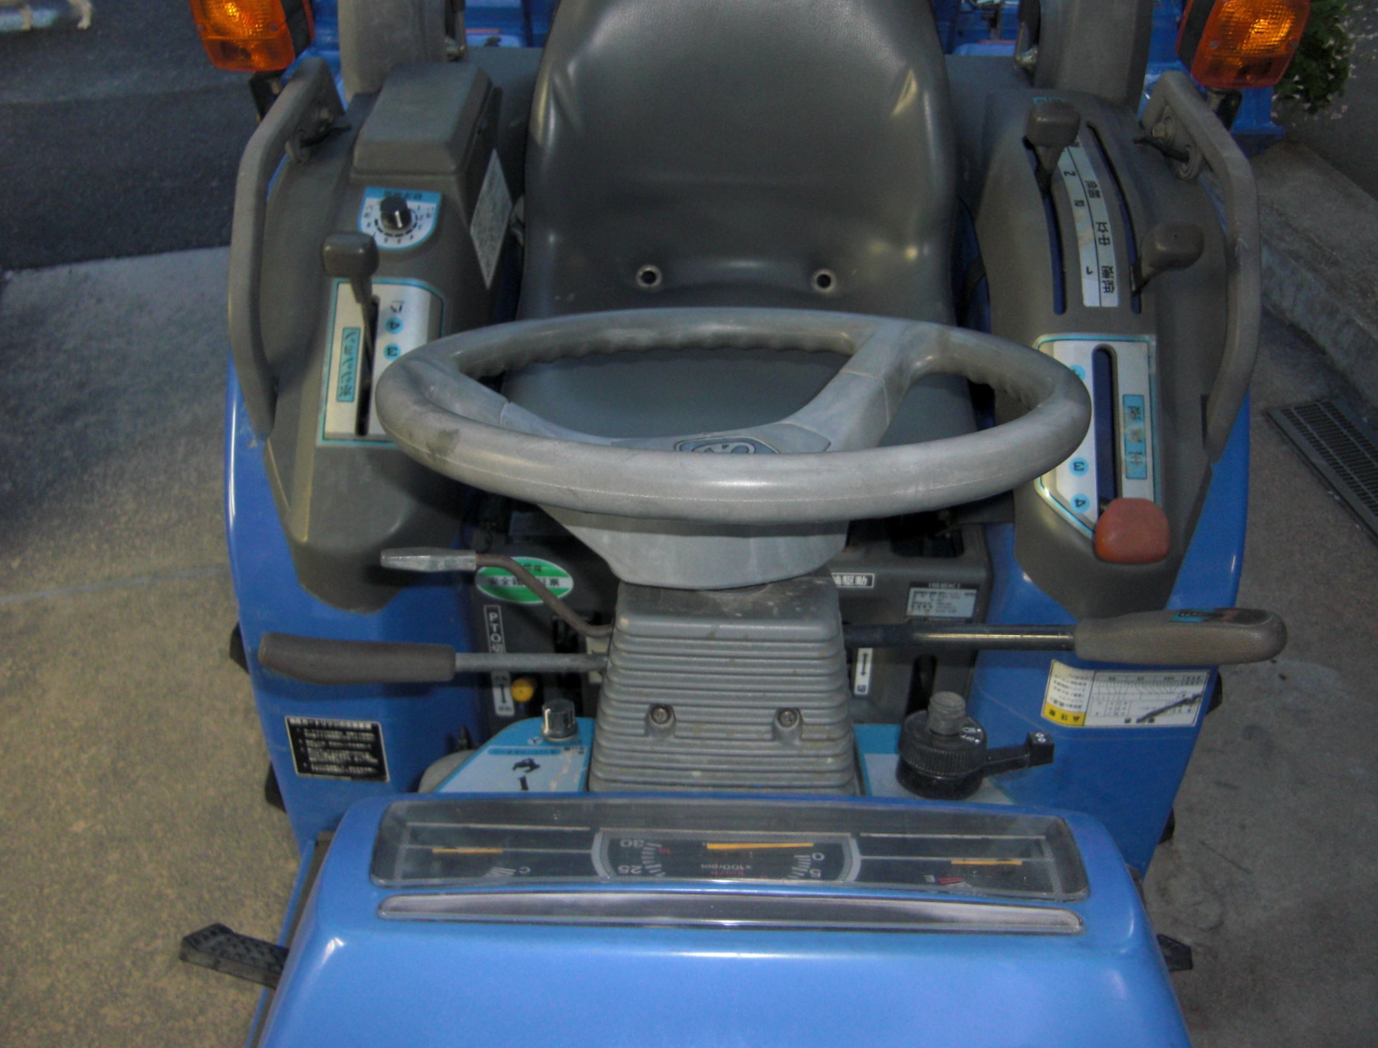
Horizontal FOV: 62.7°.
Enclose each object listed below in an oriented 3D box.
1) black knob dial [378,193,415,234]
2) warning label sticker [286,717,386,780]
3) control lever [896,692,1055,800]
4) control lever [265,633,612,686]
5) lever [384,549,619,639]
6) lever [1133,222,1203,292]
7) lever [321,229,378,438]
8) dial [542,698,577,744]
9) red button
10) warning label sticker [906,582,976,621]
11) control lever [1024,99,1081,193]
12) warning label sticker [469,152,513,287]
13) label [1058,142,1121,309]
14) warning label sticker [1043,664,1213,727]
[{"bbox_3d":[-0.268,-0.283,1.035,0.028,0.024,0.028,2,60,2],"label":"black knob dial"},{"bbox_3d":[-0.310,0.200,1.000,0.083,0.063,0.004,3,25,3],"label":"warning label sticker"},{"bbox_3d":[0.177,0.138,0.700,0.095,0.052,0.056,1,21,3],"label":"control lever"},{"bbox_3d":[-0.153,0.084,0.703,0.215,0.028,0.028,2,40,-9],"label":"control lever"},{"bbox_3d":[-0.113,0.041,0.680,0.143,0.048,0.032,2,36,2],"label":"lever"},{"bbox_3d":[0.407,-0.228,0.960,0.054,0.046,0.040,2,36,2],"label":"lever"},{"bbox_3d":[-0.281,-0.170,0.945,0.043,0.125,0.043,2,36,2],"label":"lever"},{"bbox_3d":[-0.082,0.126,0.720,0.024,0.020,0.024,1,17,0],"label":"dial"},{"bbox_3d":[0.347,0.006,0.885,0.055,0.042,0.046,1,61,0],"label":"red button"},{"bbox_3d":[0.231,0.072,1.030,0.060,0.049,0.004,1,41,0],"label":"warning label sticker"},{"bbox_3d":[0.337,-0.350,1.045,0.048,0.088,0.043,1,52,0],"label":"control lever"},{"bbox_3d":[-0.200,-0.311,1.152,0.004,0.069,0.140,-2,50,9],"label":"warning label sticker"},{"bbox_3d":[0.361,-0.281,1.017,0.032,0.016,0.222,3,57,3],"label":"label"},{"bbox_3d":[0.419,0.163,1.085,0.152,0.076,0.012,2,24,4],"label":"warning label sticker"}]

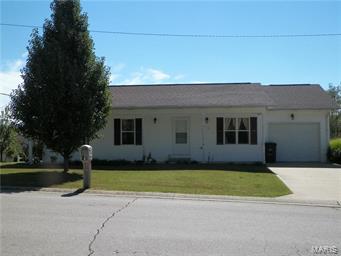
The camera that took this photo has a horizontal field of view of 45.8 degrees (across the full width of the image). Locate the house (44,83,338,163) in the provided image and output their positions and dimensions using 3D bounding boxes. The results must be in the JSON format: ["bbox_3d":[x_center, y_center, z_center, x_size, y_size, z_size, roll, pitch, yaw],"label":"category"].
[{"bbox_3d":[1.120,-0.410,25.350,16.000,4.750,8.300,0,-2,7],"label":"house"}]

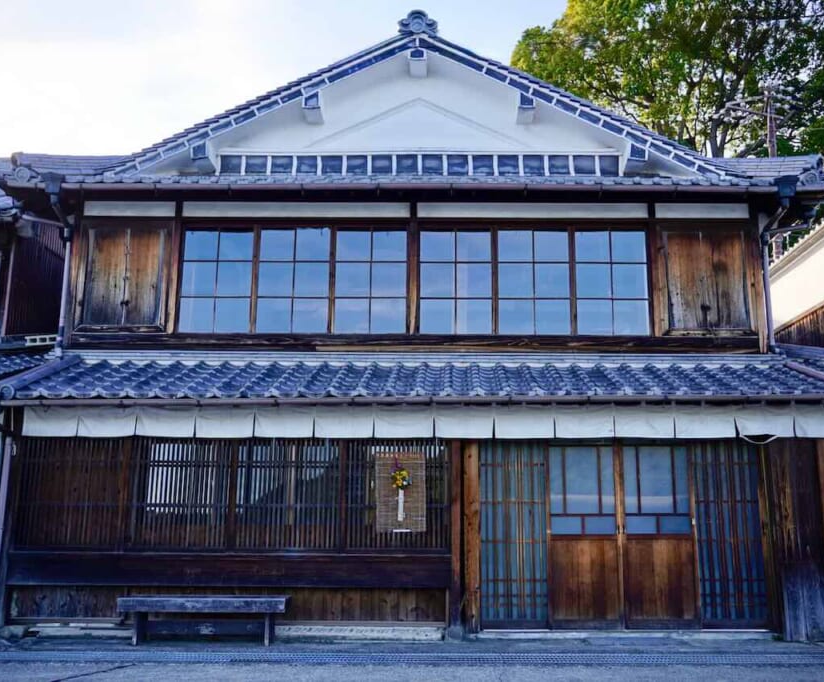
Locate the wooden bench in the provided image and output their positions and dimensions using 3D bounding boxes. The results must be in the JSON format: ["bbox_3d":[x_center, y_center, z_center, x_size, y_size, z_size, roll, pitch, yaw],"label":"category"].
[{"bbox_3d":[-1.941,2.609,7.189,1.555,0.418,0.300,0,-11,0],"label":"wooden bench"}]

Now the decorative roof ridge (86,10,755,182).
[{"bbox_3d":[0.107,-2.954,9.774,8.003,2.275,0.850,0,-11,0],"label":"decorative roof ridge"}]

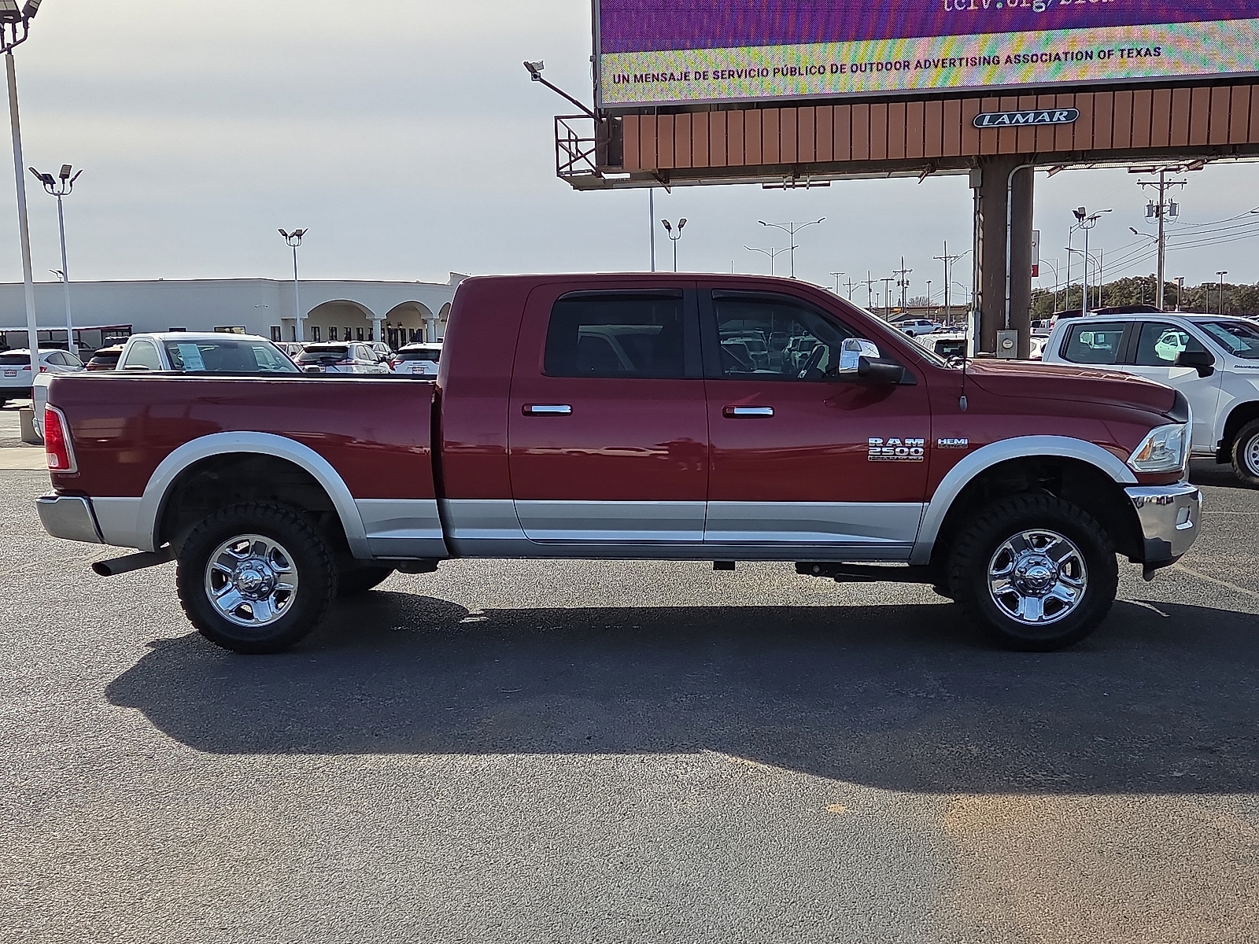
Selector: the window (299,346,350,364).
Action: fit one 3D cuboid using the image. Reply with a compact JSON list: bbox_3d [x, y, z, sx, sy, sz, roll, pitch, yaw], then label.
[{"bbox_3d":[-8.397,-3.205,35.000,1.400,0.500,0.300,-1,7,3],"label":"window"}]

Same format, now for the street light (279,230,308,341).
[{"bbox_3d":[-21.479,-12.070,82.000,1.850,7.400,1.400,-1,7,0],"label":"street light"}]

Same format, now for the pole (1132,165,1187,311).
[{"bbox_3d":[33.380,-14.063,80.000,3.300,11.200,1.000,0,7,4],"label":"pole"}]

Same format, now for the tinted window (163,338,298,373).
[{"bbox_3d":[-4.614,-1.344,14.800,0.400,0.450,1.500,6,10,44],"label":"tinted window"}]

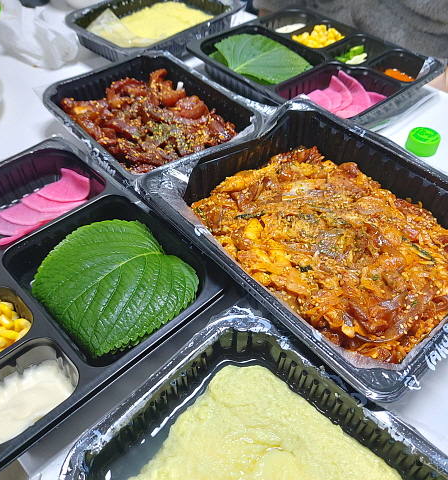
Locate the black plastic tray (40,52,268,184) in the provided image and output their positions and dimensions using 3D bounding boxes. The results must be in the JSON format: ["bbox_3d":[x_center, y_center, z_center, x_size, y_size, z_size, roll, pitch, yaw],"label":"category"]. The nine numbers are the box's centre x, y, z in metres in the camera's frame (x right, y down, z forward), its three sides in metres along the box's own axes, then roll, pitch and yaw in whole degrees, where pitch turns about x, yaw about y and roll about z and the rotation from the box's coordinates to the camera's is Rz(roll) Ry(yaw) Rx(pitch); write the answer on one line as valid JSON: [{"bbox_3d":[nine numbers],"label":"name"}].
[{"bbox_3d":[-0.076,-0.124,0.489,0.165,0.050,0.208,-32,54,-25],"label":"black plastic tray"}]

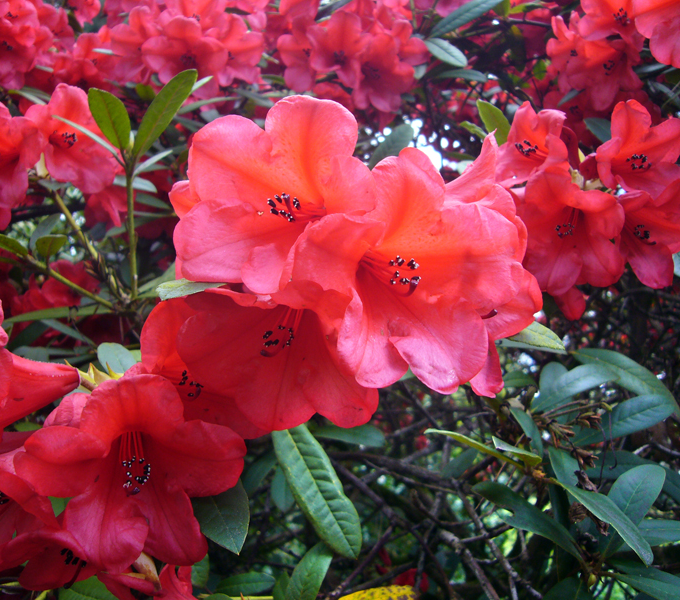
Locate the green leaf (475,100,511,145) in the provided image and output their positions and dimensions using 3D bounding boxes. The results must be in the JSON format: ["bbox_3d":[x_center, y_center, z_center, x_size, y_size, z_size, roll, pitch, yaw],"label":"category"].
[{"bbox_3d":[0.127,-0.145,0.535,0.022,0.043,0.008,-36,14,-21],"label":"green leaf"}]

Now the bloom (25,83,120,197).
[{"bbox_3d":[-0.202,-0.122,0.490,0.067,0.076,0.050,-3,4,-17],"label":"bloom"}]

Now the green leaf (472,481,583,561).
[{"bbox_3d":[0.118,0.139,0.400,0.092,0.011,0.028,35,38,-13],"label":"green leaf"}]

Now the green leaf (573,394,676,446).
[{"bbox_3d":[0.186,0.081,0.425,0.077,0.010,0.028,-19,46,-7],"label":"green leaf"}]

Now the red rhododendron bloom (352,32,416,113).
[{"bbox_3d":[0.058,-0.306,0.872,0.093,0.093,0.067,0,21,0],"label":"red rhododendron bloom"}]

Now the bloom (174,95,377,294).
[{"bbox_3d":[-0.022,-0.048,0.311,0.096,0.096,0.069,3,1,25],"label":"bloom"}]

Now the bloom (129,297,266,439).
[{"bbox_3d":[-0.073,0.035,0.340,0.068,0.068,0.048,-3,4,-17],"label":"bloom"}]

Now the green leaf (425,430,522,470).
[{"bbox_3d":[0.115,0.127,0.550,0.092,0.014,0.028,22,-7,-12],"label":"green leaf"}]

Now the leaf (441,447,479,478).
[{"bbox_3d":[0.099,0.132,0.525,0.038,0.008,0.022,-38,56,-15],"label":"leaf"}]

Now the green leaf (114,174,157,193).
[{"bbox_3d":[-0.166,-0.092,0.515,0.057,0.008,0.020,15,30,32],"label":"green leaf"}]

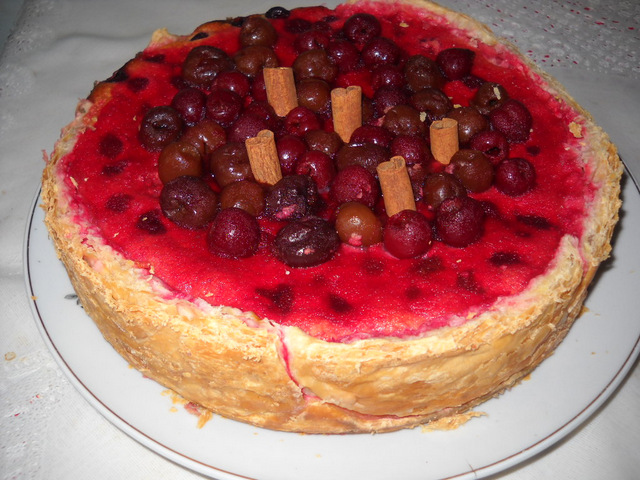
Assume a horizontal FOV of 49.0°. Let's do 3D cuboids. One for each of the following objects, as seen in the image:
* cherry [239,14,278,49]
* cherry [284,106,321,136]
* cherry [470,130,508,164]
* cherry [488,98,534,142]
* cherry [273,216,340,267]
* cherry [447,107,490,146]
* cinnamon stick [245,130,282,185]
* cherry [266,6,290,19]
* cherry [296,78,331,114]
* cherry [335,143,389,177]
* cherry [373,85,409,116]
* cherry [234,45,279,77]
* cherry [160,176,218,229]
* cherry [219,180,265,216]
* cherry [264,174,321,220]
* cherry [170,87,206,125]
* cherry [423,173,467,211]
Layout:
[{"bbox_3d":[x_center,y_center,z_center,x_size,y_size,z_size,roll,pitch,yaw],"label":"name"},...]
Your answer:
[{"bbox_3d":[-0.032,-0.111,0.374,0.020,0.018,0.020,2,47,0],"label":"cherry"},{"bbox_3d":[-0.008,-0.057,0.338,0.018,0.017,0.017,0,47,0],"label":"cherry"},{"bbox_3d":[0.075,-0.041,0.312,0.018,0.017,0.018,2,47,0],"label":"cherry"},{"bbox_3d":[0.088,-0.055,0.325,0.021,0.020,0.021,2,47,0],"label":"cherry"},{"bbox_3d":[-0.005,0.001,0.278,0.026,0.019,0.021,-13,49,-11],"label":"cherry"},{"bbox_3d":[0.070,-0.054,0.335,0.020,0.019,0.019,0,47,0],"label":"cherry"},{"bbox_3d":[-0.023,-0.031,0.294,0.013,0.028,0.009,-19,49,-9],"label":"cinnamon stick"},{"bbox_3d":[-0.024,-0.128,0.394,0.015,0.009,0.014,2,47,0],"label":"cherry"},{"bbox_3d":[-0.003,-0.069,0.335,0.018,0.018,0.018,2,47,0],"label":"cherry"},{"bbox_3d":[0.019,-0.035,0.310,0.024,0.016,0.018,0,48,0],"label":"cherry"},{"bbox_3d":[0.035,-0.069,0.350,0.018,0.018,0.018,0,47,0],"label":"cherry"},{"bbox_3d":[-0.032,-0.088,0.351,0.022,0.018,0.021,0,49,0],"label":"cherry"},{"bbox_3d":[-0.053,-0.015,0.287,0.024,0.022,0.024,0,48,0],"label":"cherry"},{"bbox_3d":[-0.033,-0.016,0.299,0.019,0.018,0.019,0,47,0],"label":"cherry"},{"bbox_3d":[-0.011,-0.018,0.294,0.023,0.019,0.021,-11,49,-10],"label":"cherry"},{"bbox_3d":[-0.061,-0.063,0.329,0.017,0.016,0.017,0,48,0],"label":"cherry"},{"bbox_3d":[0.053,-0.020,0.297,0.019,0.017,0.019,0,48,0],"label":"cherry"}]

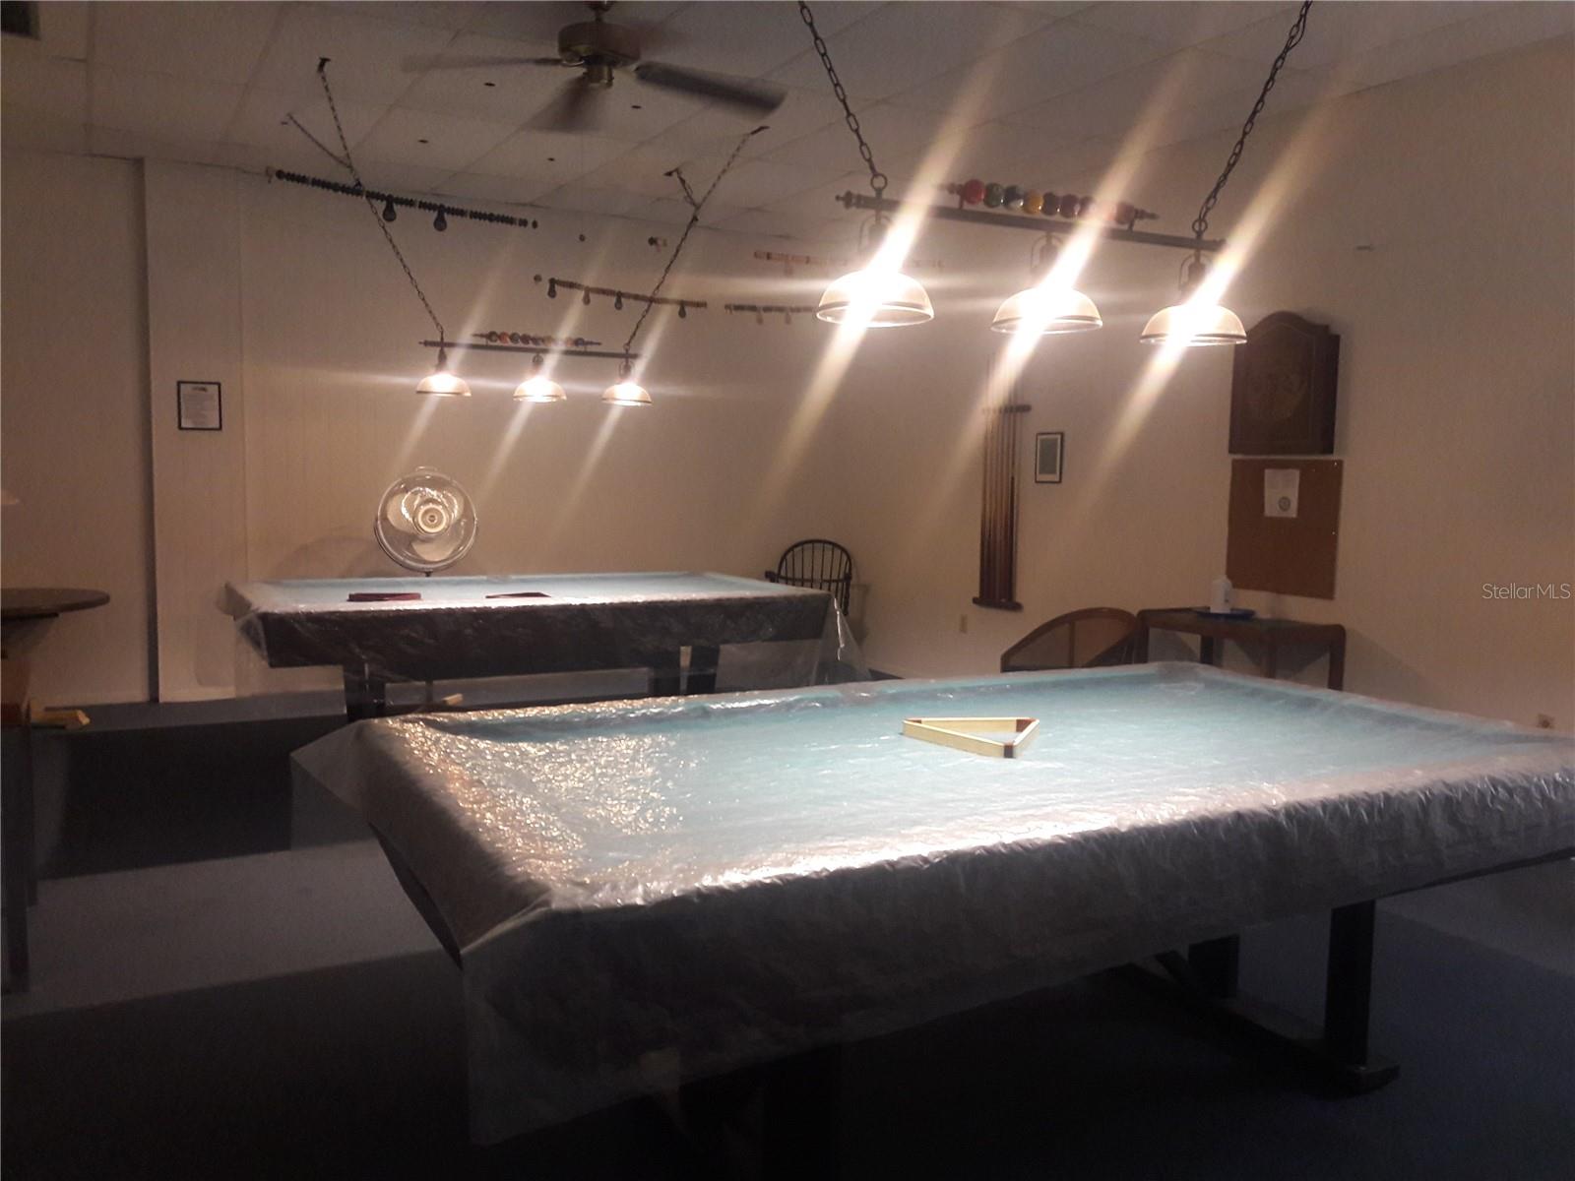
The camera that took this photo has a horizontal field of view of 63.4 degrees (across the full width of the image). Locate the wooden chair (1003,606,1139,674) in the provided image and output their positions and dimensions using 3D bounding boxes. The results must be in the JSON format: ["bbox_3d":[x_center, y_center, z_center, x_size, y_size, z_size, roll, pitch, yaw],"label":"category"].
[{"bbox_3d":[1.460,0.451,6.464,0.580,0.680,0.580,-2,7,-28],"label":"wooden chair"}]

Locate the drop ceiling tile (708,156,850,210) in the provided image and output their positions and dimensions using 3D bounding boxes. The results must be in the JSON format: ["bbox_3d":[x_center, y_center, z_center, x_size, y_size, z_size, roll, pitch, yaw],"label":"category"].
[{"bbox_3d":[-0.216,-2.348,7.362,0.600,0.020,1.209,-2,6,-29],"label":"drop ceiling tile"}]

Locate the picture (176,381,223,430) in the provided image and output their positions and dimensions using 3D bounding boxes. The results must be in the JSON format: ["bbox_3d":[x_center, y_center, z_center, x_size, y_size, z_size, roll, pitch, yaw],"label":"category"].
[{"bbox_3d":[-3.283,-1.030,7.115,0.222,0.268,0.020,-2,7,-28],"label":"picture"}]

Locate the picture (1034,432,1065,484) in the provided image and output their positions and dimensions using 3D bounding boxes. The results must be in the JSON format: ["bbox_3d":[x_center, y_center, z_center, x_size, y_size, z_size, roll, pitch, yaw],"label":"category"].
[{"bbox_3d":[1.479,-0.748,7.202,0.020,0.280,0.232,-2,6,-29],"label":"picture"}]

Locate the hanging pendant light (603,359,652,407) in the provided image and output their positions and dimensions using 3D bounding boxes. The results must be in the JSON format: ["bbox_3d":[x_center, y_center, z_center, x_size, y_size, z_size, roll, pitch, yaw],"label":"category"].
[{"bbox_3d":[-0.799,-1.036,6.366,0.250,0.235,0.250,1,6,0],"label":"hanging pendant light"}]

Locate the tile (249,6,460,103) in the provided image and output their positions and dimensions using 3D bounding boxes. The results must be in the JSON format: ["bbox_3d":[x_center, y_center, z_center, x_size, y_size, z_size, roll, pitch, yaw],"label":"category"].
[{"bbox_3d":[-1.765,-2.149,5.127,0.600,0.020,1.209,-2,6,-29],"label":"tile"}]

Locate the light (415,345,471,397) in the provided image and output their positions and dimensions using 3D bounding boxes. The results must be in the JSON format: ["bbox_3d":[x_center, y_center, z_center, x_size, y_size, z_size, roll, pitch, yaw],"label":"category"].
[{"bbox_3d":[-1.603,-1.022,5.928,0.250,0.240,0.250,-2,7,-28],"label":"light"}]

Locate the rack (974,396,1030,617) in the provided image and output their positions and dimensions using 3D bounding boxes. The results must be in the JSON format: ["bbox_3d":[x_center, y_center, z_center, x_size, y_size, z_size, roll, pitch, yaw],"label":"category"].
[{"bbox_3d":[1.244,-0.493,7.524,0.100,1.220,0.430,-2,7,-28],"label":"rack"}]

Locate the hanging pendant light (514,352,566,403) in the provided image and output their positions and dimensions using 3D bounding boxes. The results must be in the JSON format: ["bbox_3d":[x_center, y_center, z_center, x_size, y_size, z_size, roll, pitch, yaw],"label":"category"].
[{"bbox_3d":[-1.198,-1.041,6.170,0.250,0.221,0.250,-2,6,-29],"label":"hanging pendant light"}]

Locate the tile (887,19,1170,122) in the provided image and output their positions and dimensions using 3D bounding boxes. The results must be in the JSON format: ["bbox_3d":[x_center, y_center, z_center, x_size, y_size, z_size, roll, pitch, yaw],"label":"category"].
[{"bbox_3d":[0.968,-2.108,5.209,0.610,0.025,1.220,-2,7,-28],"label":"tile"}]

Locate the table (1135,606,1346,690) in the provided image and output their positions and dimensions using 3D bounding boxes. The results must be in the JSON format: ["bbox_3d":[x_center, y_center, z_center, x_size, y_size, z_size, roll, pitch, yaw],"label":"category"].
[{"bbox_3d":[2.005,0.498,5.748,0.460,0.745,0.770,-2,7,-28],"label":"table"}]

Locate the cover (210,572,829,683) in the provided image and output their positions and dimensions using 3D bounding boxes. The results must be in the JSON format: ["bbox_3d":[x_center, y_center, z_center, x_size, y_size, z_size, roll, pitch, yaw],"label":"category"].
[{"bbox_3d":[-1.278,0.132,6.332,2.620,0.290,1.420,-2,6,-25],"label":"cover"}]

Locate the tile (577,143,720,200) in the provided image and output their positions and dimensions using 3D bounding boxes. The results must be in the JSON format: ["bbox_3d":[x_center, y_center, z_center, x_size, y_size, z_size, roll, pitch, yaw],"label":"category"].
[{"bbox_3d":[-0.750,-2.327,7.069,0.600,0.020,1.209,-2,6,-29],"label":"tile"}]

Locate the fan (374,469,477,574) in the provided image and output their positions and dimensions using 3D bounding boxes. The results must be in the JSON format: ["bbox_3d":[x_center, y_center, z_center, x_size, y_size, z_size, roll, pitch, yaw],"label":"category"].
[{"bbox_3d":[-1.959,0.007,6.982,0.560,1.350,0.450,-2,7,-28],"label":"fan"}]

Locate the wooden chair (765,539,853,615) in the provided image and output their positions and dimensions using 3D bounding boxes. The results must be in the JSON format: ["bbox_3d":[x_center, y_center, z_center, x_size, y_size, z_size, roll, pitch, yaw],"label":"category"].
[{"bbox_3d":[0.153,0.115,8.691,0.600,0.900,0.560,2,6,12],"label":"wooden chair"}]

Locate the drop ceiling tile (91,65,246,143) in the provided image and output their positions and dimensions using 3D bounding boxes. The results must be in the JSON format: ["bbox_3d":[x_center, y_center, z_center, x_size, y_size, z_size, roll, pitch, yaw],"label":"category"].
[{"bbox_3d":[-2.878,-2.236,5.883,0.610,0.025,1.220,-2,7,-28],"label":"drop ceiling tile"}]

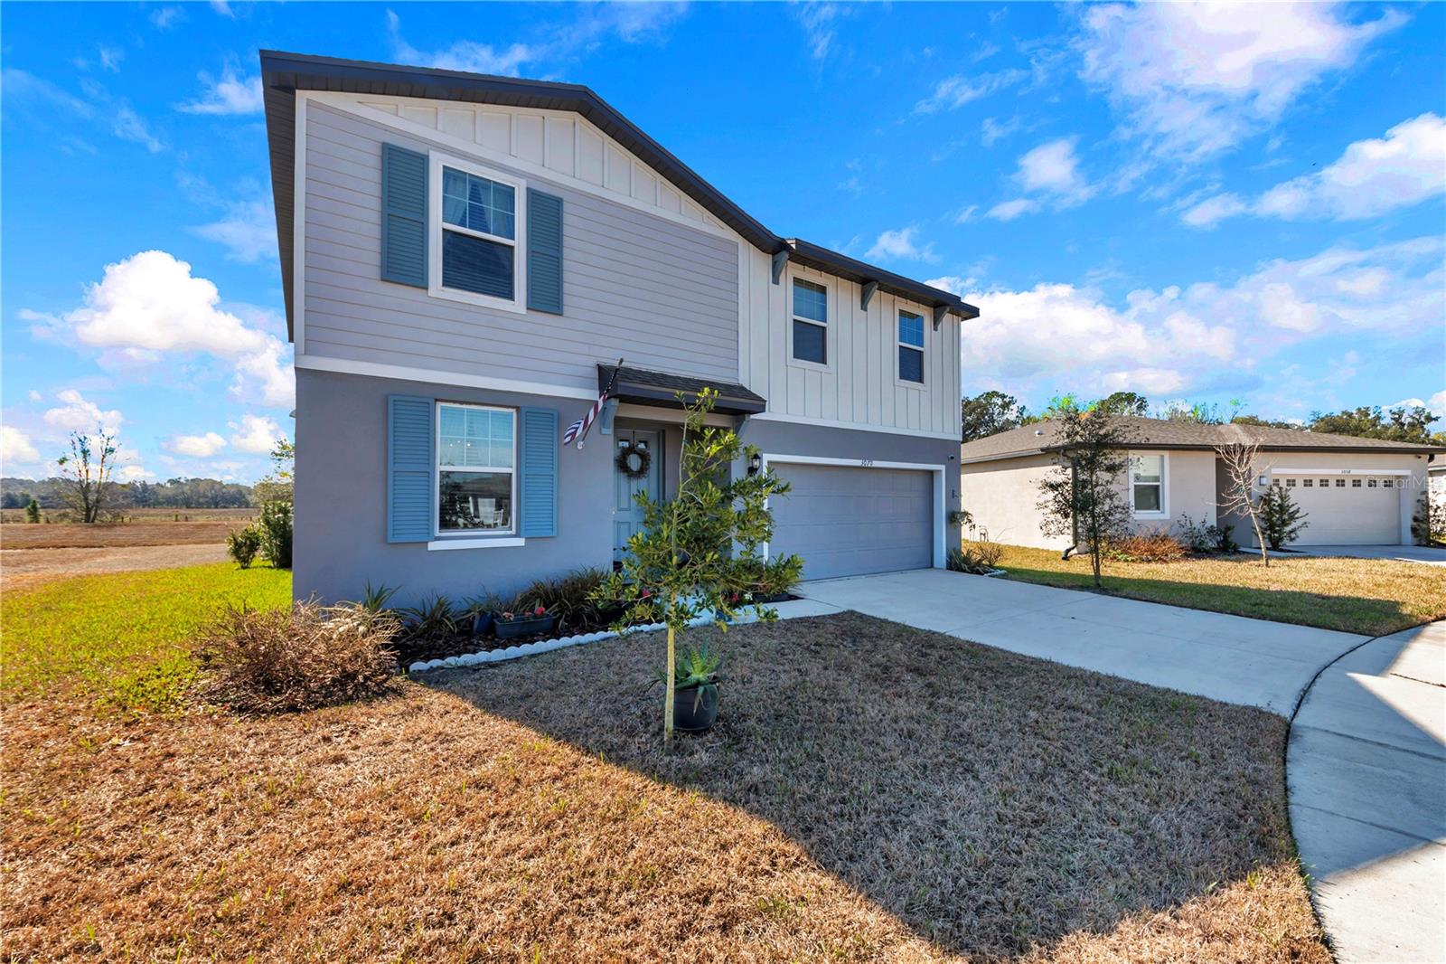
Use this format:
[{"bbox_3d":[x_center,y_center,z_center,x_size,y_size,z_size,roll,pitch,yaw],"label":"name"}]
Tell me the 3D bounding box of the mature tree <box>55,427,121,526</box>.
[{"bbox_3d":[-46.184,-0.456,38.108,2.900,6.900,2.900,-1,-2,39],"label":"mature tree"}]

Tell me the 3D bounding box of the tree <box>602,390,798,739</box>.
[{"bbox_3d":[-0.171,0.567,3.719,1.380,2.460,1.300,0,-2,-3],"label":"tree"}]

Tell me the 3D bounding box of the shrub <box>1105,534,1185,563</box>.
[{"bbox_3d":[10.510,1.539,13.011,1.850,0.680,1.100,0,-2,-3],"label":"shrub"}]

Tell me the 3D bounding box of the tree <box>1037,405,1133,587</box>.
[{"bbox_3d":[6.833,0.271,9.903,1.440,3.400,1.420,-1,-2,35],"label":"tree"}]

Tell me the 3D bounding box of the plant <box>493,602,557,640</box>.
[{"bbox_3d":[-2.417,1.667,6.406,0.620,0.370,0.250,1,-2,-33],"label":"plant"}]

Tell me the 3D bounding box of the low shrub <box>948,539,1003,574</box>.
[{"bbox_3d":[5.588,1.642,11.510,0.950,0.660,0.950,1,-2,-33],"label":"low shrub"}]

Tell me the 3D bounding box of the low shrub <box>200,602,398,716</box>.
[{"bbox_3d":[-3.799,1.460,4.762,1.380,0.740,1.100,1,-2,-33],"label":"low shrub"}]

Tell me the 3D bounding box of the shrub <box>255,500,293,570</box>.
[{"bbox_3d":[-10.588,1.230,12.425,0.880,1.620,0.880,2,-2,-40],"label":"shrub"}]

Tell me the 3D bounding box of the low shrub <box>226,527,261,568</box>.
[{"bbox_3d":[-11.275,1.572,12.315,0.640,0.930,0.640,2,-2,-42],"label":"low shrub"}]

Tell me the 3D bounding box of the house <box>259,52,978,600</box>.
[{"bbox_3d":[-2.474,-1.726,13.386,12.600,7.650,12.000,1,-2,-33],"label":"house"}]

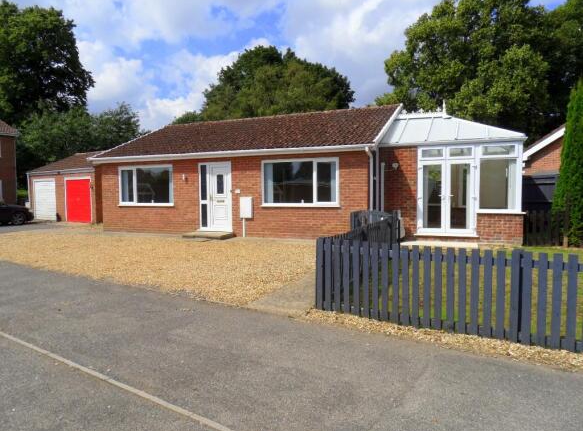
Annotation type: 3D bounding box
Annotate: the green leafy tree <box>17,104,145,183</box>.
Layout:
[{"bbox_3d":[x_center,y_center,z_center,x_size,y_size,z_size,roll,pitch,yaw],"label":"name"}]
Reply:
[{"bbox_3d":[-15.552,-4.223,30.225,8.600,7.900,8.200,-1,3,0],"label":"green leafy tree"}]

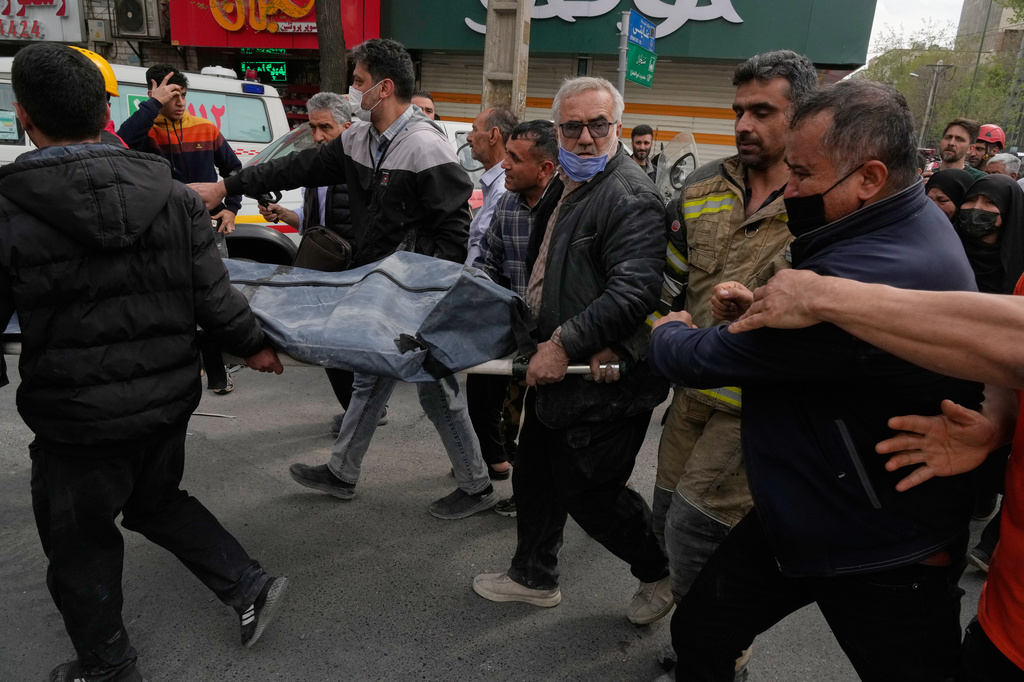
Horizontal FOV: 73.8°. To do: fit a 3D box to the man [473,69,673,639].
[{"bbox_3d":[0.261,0.102,2.084,0.660,1.690,0.550,-4,18,-26],"label":"man"}]

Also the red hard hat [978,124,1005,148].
[{"bbox_3d":[3.303,-1.420,4.750,0.270,0.170,0.220,2,16,-7],"label":"red hard hat"}]

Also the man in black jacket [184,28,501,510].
[{"bbox_3d":[-0.593,-0.177,2.590,1.080,1.820,0.660,-4,18,-27],"label":"man in black jacket"}]

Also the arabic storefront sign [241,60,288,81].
[{"bbox_3d":[-4.352,-4.748,12.000,0.970,0.350,0.090,9,17,16],"label":"arabic storefront sign"}]

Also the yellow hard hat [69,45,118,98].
[{"bbox_3d":[-1.410,-0.866,2.180,0.285,0.160,0.220,6,16,6],"label":"yellow hard hat"}]

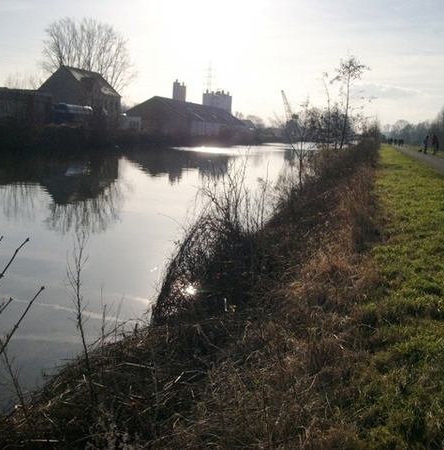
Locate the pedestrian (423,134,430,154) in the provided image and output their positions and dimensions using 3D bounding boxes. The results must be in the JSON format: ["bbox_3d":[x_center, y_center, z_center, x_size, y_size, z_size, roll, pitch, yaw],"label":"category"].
[{"bbox_3d":[18.091,-7.058,49.000,0.470,1.700,0.520,2,10,-6],"label":"pedestrian"}]

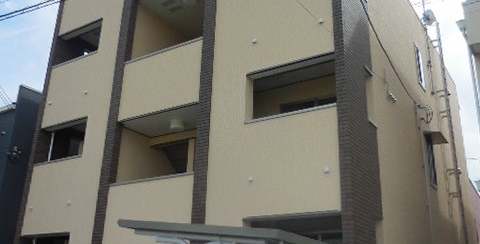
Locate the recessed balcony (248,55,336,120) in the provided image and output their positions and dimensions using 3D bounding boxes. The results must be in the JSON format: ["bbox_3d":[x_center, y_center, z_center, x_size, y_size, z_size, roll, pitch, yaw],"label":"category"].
[{"bbox_3d":[1.150,-0.462,8.873,1.870,1.050,0.950,-11,-23,32],"label":"recessed balcony"}]

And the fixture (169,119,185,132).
[{"bbox_3d":[-1.457,0.081,10.637,0.330,0.180,0.330,2,-20,1],"label":"fixture"}]

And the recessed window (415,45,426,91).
[{"bbox_3d":[5.177,-1.552,13.415,0.160,1.220,0.780,-11,-24,32],"label":"recessed window"}]

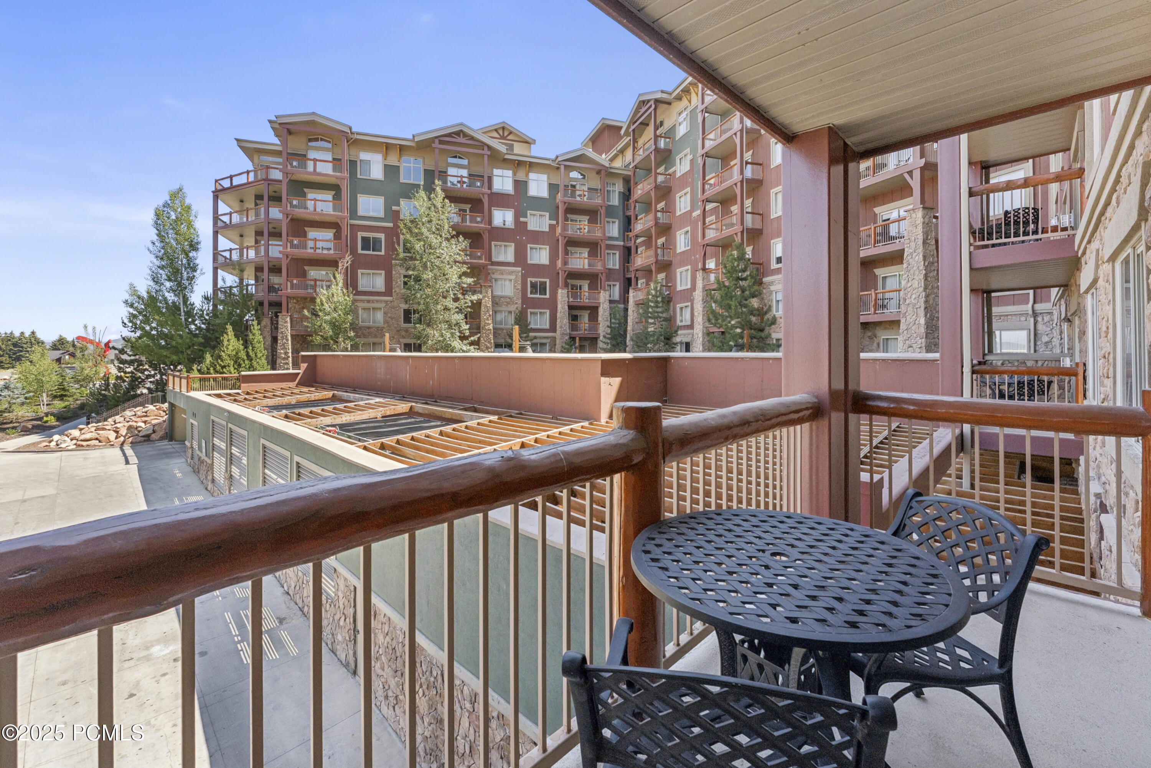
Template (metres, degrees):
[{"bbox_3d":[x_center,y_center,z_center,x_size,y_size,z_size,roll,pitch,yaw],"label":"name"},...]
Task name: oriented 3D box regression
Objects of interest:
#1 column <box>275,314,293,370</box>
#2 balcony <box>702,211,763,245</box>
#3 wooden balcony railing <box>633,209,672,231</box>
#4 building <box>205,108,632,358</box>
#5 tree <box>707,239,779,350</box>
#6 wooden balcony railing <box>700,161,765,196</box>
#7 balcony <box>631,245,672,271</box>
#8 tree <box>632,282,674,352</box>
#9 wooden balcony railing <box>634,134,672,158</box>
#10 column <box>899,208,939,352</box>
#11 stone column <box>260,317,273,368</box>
[{"bbox_3d":[-21.300,-3.020,32.800,0.900,4.300,0.900,-1,2,-18],"label":"column"},{"bbox_3d":[10.040,-9.998,28.966,1.720,1.270,4.150,-1,2,-20],"label":"balcony"},{"bbox_3d":[6.575,-13.944,38.361,1.650,0.980,3.750,-1,2,-20],"label":"wooden balcony railing"},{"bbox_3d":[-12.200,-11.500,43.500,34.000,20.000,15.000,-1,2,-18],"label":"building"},{"bbox_3d":[8.433,-3.774,22.700,3.600,6.857,3.600,1,2,20],"label":"tree"},{"bbox_3d":[10.024,-13.168,28.969,1.700,0.980,3.950,-1,2,-20],"label":"wooden balcony railing"},{"bbox_3d":[6.600,-10.850,38.880,1.750,1.350,4.000,-1,2,-21],"label":"balcony"},{"bbox_3d":[5.697,-4.282,32.800,3.200,6.453,3.200,0,2,10],"label":"tree"},{"bbox_3d":[6.575,-20.157,38.364,1.650,0.980,3.750,-1,2,-20],"label":"wooden balcony railing"},{"bbox_3d":[13.465,-3.344,17.350,1.080,6.848,1.080,-1,2,-20],"label":"column"},{"bbox_3d":[-23.750,-3.150,34.400,0.850,4.300,0.850,-1,2,-18],"label":"stone column"}]

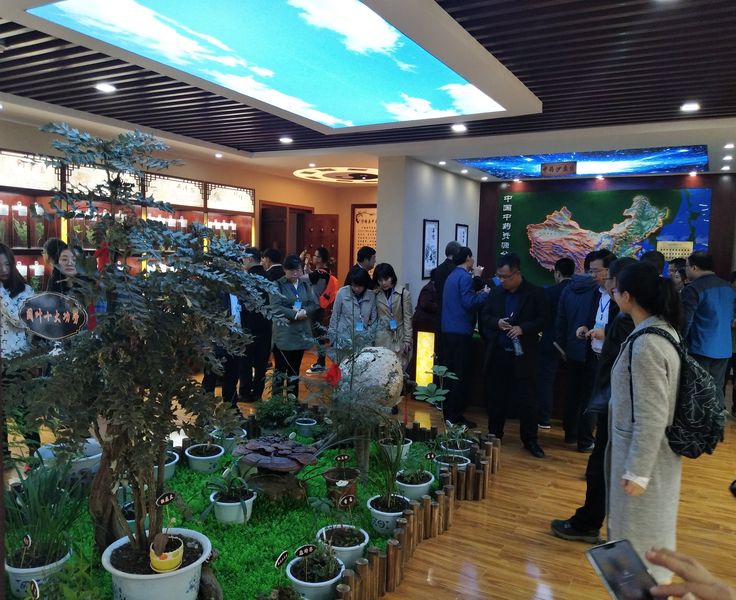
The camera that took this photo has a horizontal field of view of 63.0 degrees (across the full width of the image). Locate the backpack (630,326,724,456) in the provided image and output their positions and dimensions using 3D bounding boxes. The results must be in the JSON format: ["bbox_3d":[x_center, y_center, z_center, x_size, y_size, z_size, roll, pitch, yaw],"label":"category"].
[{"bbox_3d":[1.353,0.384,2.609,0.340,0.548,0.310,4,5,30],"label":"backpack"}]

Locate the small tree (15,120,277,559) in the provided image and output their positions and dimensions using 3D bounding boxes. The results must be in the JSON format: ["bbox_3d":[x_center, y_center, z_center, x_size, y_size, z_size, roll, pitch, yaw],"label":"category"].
[{"bbox_3d":[-0.998,0.177,2.694,1.100,1.860,1.000,2,5,0],"label":"small tree"}]

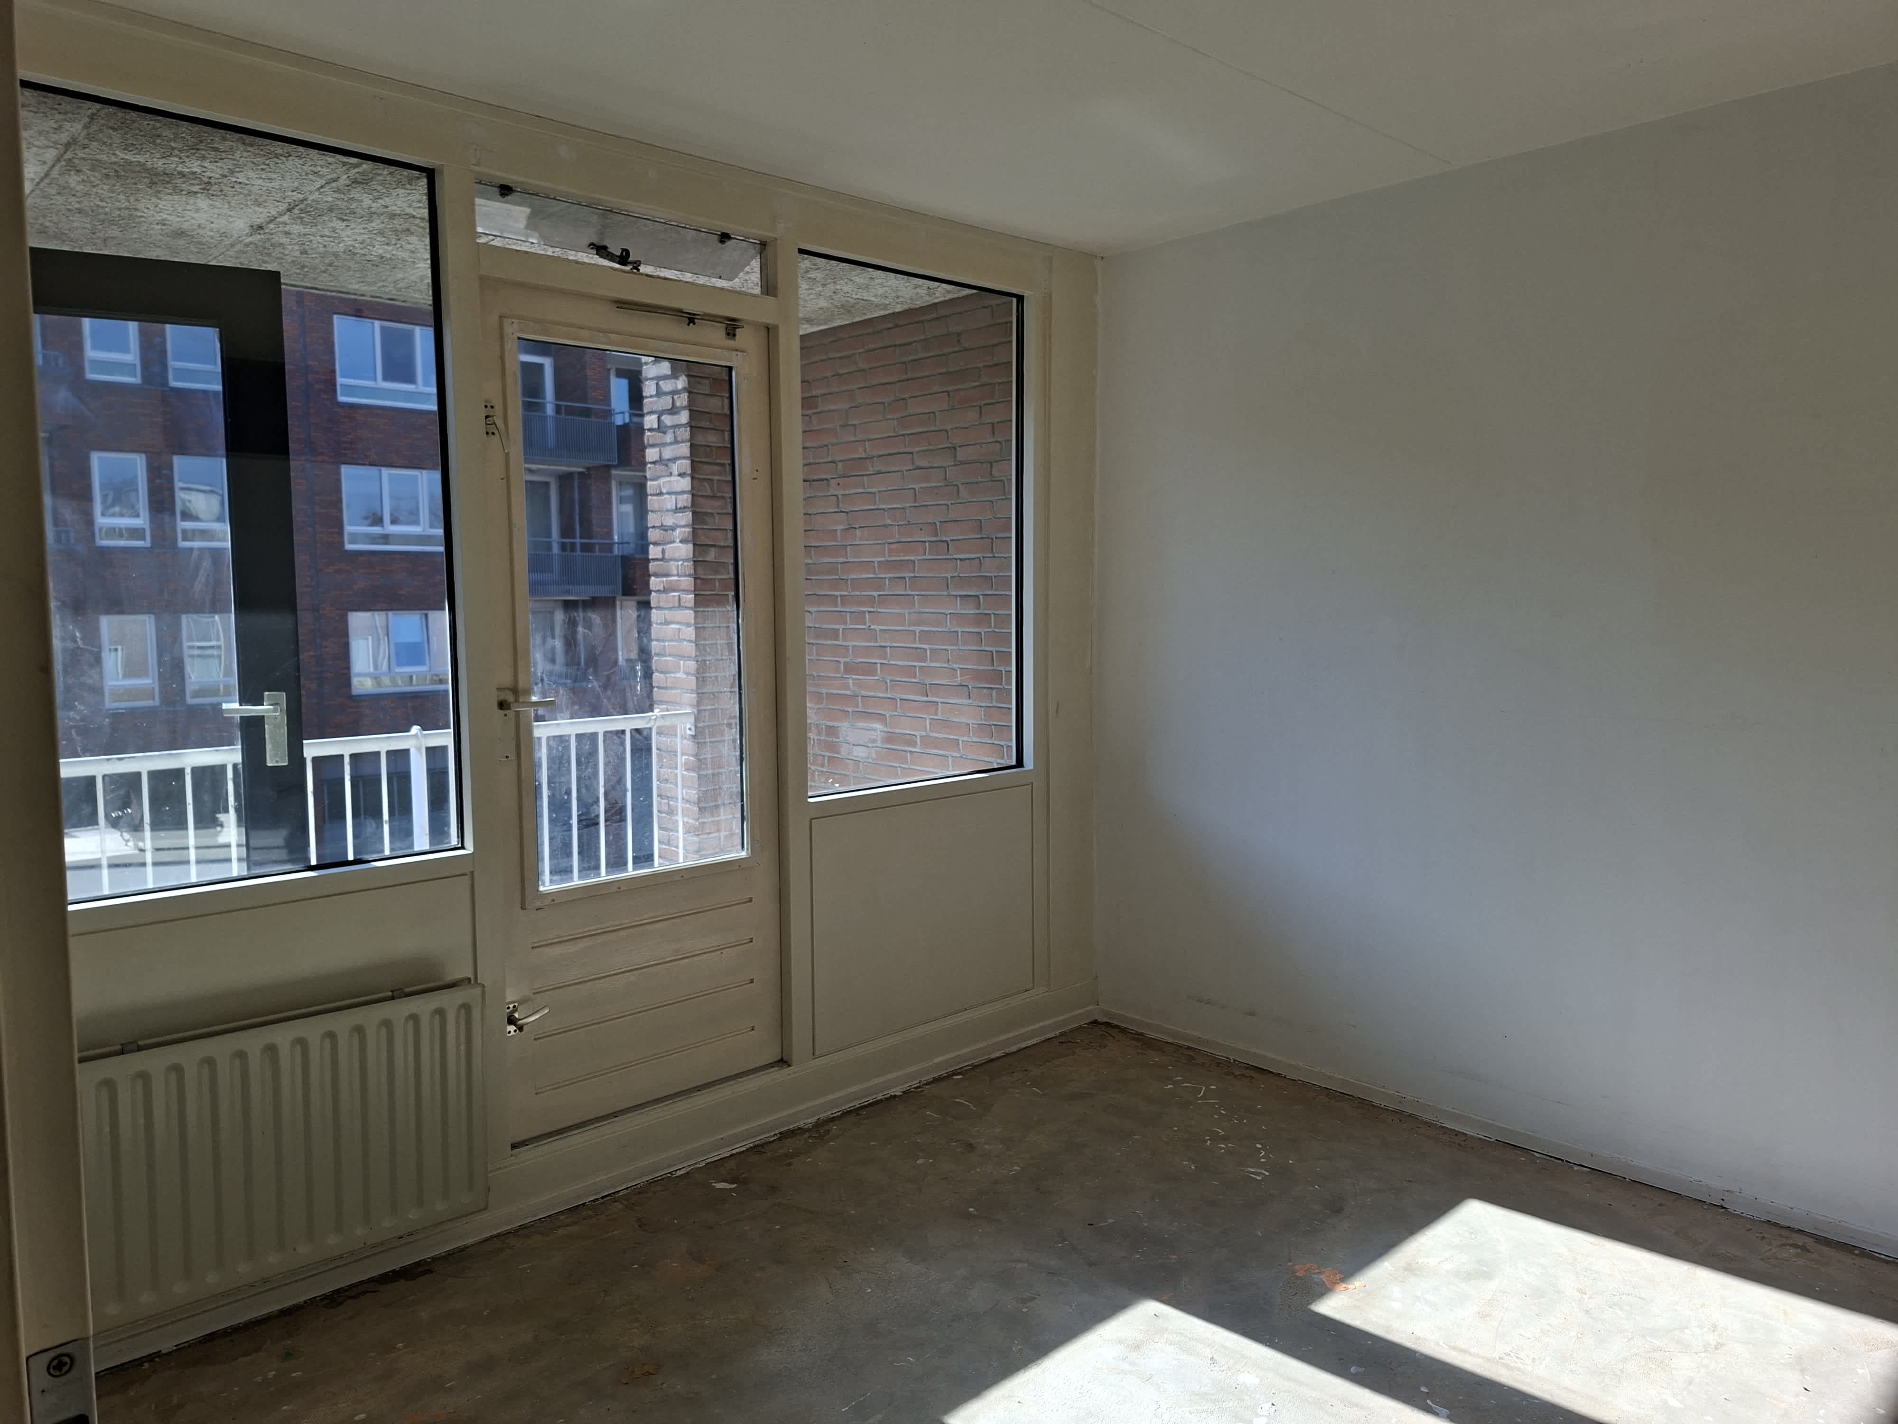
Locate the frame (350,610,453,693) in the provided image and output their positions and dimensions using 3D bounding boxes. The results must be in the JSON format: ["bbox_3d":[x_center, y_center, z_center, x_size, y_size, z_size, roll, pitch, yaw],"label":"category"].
[{"bbox_3d":[-11.189,-1.254,26.041,2.250,1.660,0.130,-5,8,-42],"label":"frame"}]

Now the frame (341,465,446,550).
[{"bbox_3d":[-11.209,-4.126,25.759,2.250,1.660,0.130,-5,8,-42],"label":"frame"}]

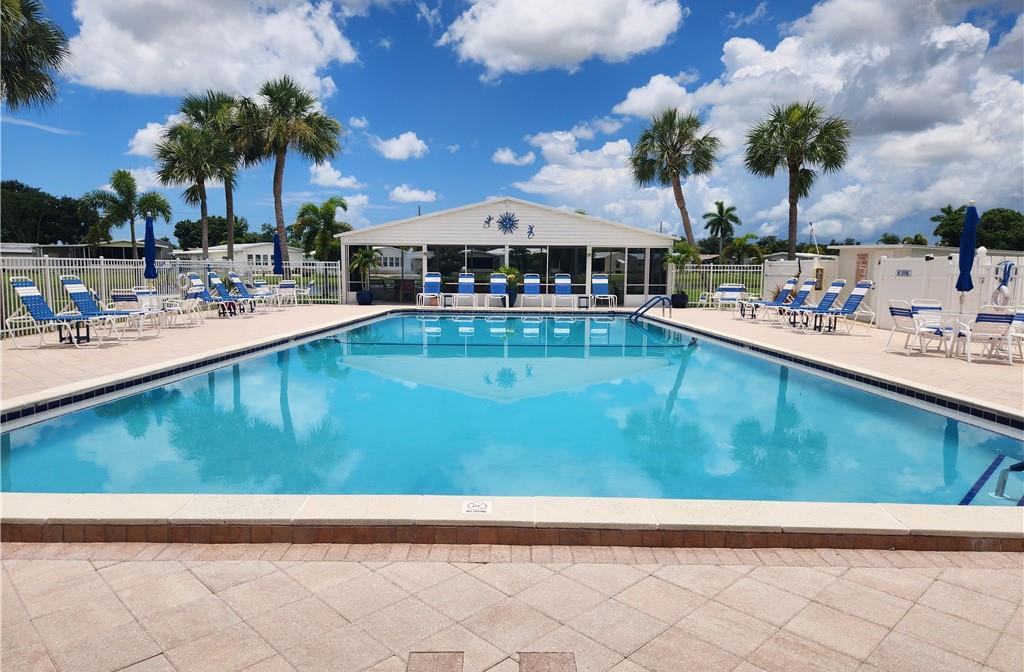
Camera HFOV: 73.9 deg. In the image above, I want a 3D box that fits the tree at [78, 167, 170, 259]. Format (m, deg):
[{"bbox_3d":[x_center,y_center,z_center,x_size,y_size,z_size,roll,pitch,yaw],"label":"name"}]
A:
[{"bbox_3d":[-12.435,-3.104,22.096,2.800,4.516,2.800,0,6,0],"label":"tree"}]

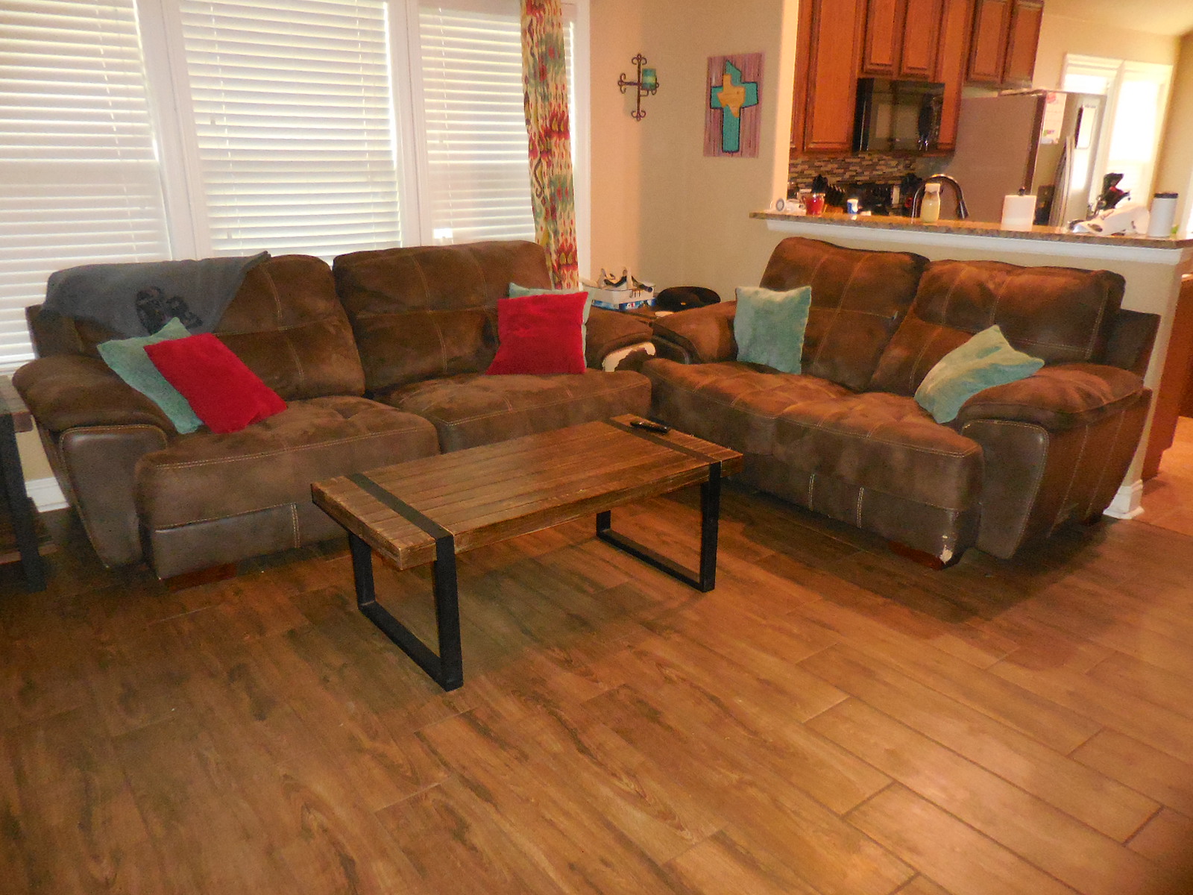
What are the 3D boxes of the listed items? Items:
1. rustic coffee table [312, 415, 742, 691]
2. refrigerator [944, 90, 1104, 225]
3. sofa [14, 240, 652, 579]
[{"bbox_3d":[-0.181,0.277,2.775,1.225,0.455,0.597,-14,23,-36],"label":"rustic coffee table"},{"bbox_3d":[2.804,-1.466,5.981,0.880,1.760,0.800,-14,23,-36],"label":"refrigerator"},{"bbox_3d":[-0.924,-0.284,3.615,2.480,1.000,1.020,-13,22,-35],"label":"sofa"}]

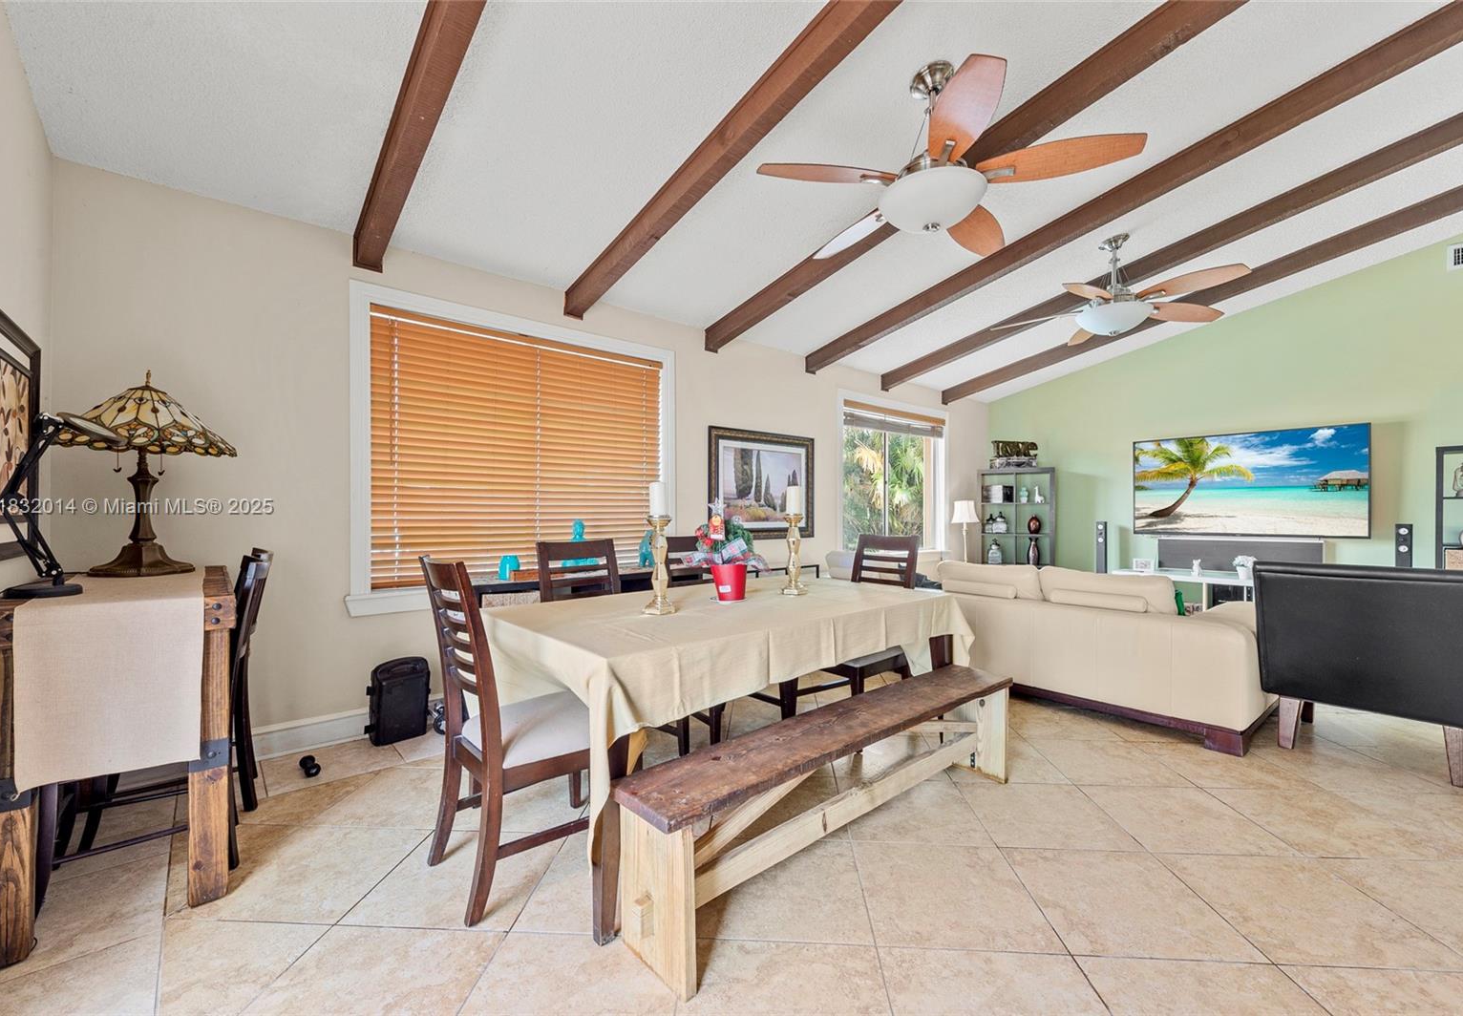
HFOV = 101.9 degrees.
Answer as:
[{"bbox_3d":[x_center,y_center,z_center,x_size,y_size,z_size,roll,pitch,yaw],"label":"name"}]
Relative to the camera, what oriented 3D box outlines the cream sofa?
[{"bbox_3d":[2.154,0.766,3.776,0.960,0.820,1.830,0,-1,-42],"label":"cream sofa"}]

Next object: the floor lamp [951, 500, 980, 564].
[{"bbox_3d":[2.545,0.559,6.442,0.330,1.270,0.330,0,-1,-42],"label":"floor lamp"}]

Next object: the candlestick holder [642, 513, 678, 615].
[{"bbox_3d":[-0.285,0.221,2.360,0.139,0.373,0.139,1,-1,-41],"label":"candlestick holder"}]

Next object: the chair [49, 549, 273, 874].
[{"bbox_3d":[-1.881,0.668,1.960,0.555,1.007,0.436,1,-1,-41],"label":"chair"}]

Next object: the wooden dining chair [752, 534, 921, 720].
[{"bbox_3d":[0.658,0.665,3.168,0.610,1.010,0.450,0,-1,-42],"label":"wooden dining chair"}]

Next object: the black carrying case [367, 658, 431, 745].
[{"bbox_3d":[-1.727,0.998,3.072,0.250,0.370,0.150,0,-1,-43],"label":"black carrying case"}]

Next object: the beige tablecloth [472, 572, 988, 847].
[{"bbox_3d":[0.048,0.666,2.580,1.930,0.530,1.120,0,-1,-42],"label":"beige tablecloth"}]

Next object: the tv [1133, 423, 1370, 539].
[{"bbox_3d":[4.864,-0.217,5.692,0.060,0.970,1.720,0,-1,-42],"label":"tv"}]

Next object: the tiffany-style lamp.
[{"bbox_3d":[-2.259,-0.133,2.294,0.506,0.787,0.506,0,0,4],"label":"tiffany-style lamp"}]

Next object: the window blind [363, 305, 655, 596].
[{"bbox_3d":[-1.198,-0.313,3.708,1.835,1.498,0.059,1,-1,-41],"label":"window blind"}]

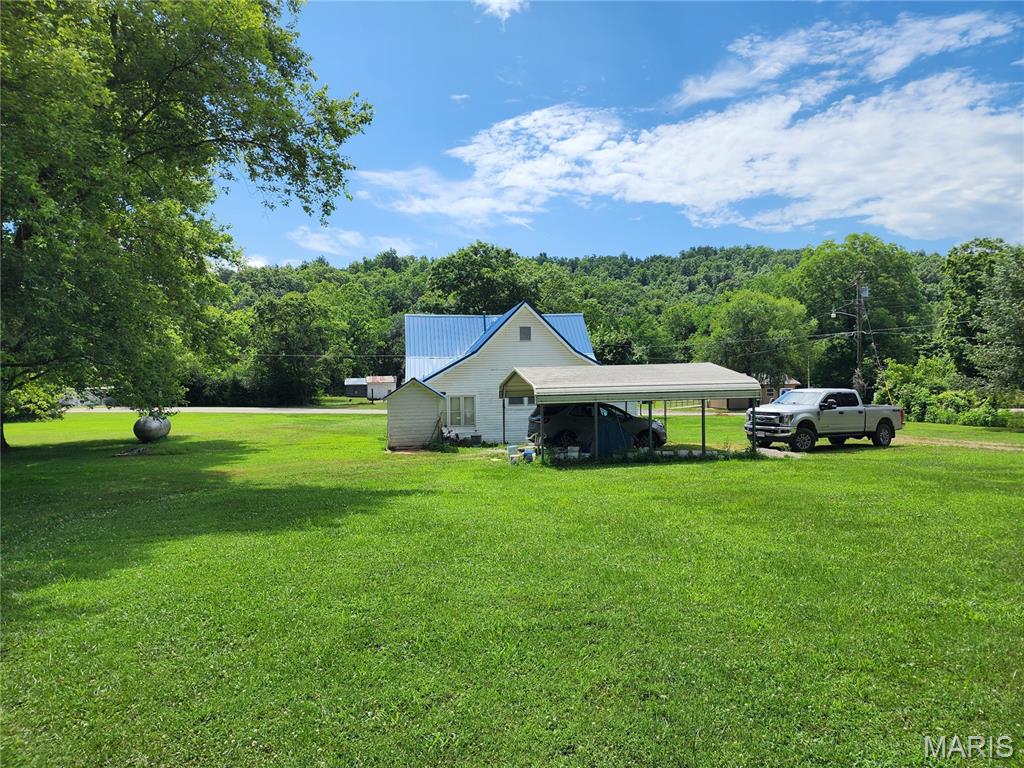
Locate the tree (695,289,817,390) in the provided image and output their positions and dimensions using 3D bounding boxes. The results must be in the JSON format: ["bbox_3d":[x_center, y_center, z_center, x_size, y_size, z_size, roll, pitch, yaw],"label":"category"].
[{"bbox_3d":[21.400,-3.000,60.000,10.800,10.700,10.500,-1,0,0],"label":"tree"}]

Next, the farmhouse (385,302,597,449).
[{"bbox_3d":[-0.300,-0.420,30.600,9.700,5.500,10.800,-1,0,-9],"label":"farmhouse"}]

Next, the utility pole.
[{"bbox_3d":[19.900,-2.150,39.000,1.000,8.600,0.600,-1,0,9],"label":"utility pole"}]

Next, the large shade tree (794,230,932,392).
[{"bbox_3d":[34.800,-6.450,68.000,13.600,17.000,13.000,-1,0,0],"label":"large shade tree"}]

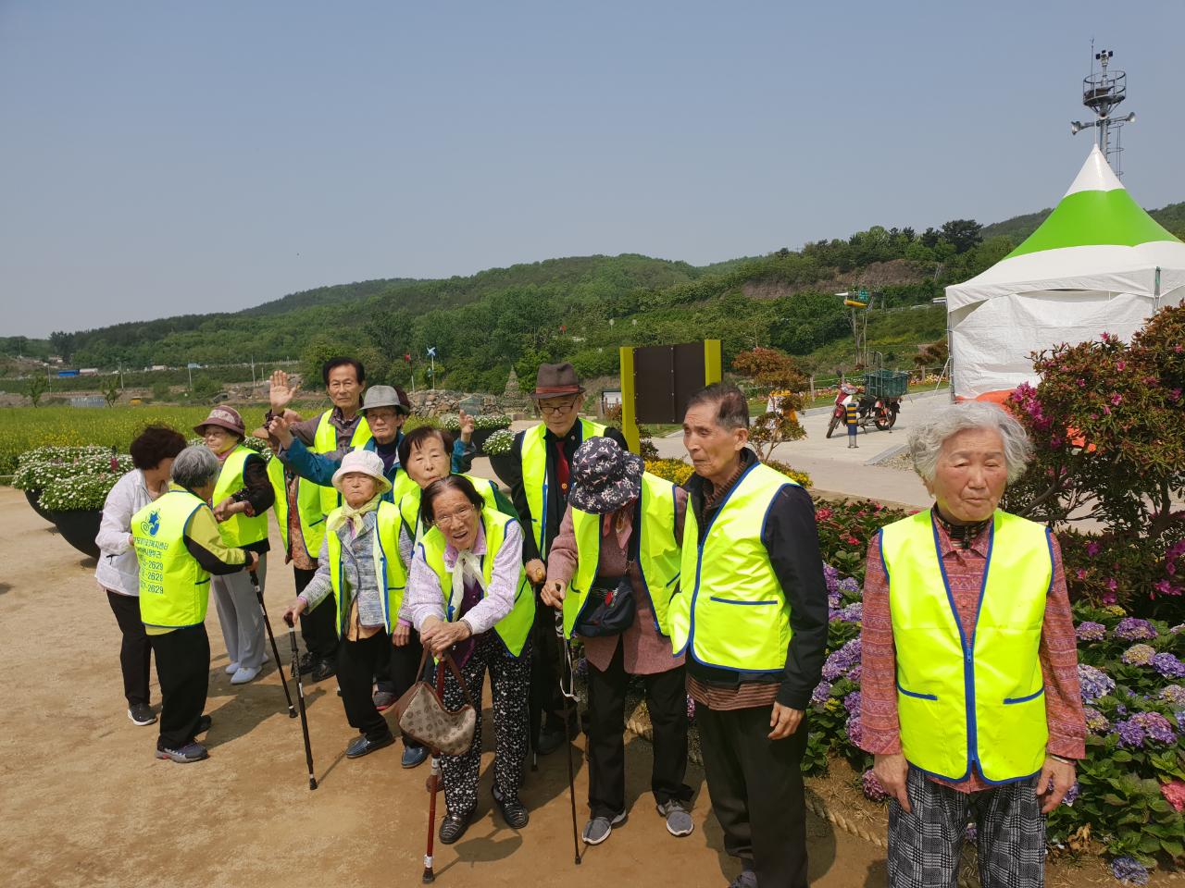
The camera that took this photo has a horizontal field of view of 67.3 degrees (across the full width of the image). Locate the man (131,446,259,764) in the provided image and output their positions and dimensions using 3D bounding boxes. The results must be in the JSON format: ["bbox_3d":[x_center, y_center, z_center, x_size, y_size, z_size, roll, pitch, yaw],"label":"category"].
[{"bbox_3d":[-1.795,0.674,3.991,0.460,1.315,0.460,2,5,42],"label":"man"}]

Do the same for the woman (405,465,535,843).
[{"bbox_3d":[-0.413,0.729,3.018,0.520,1.259,0.520,-1,4,6],"label":"woman"}]

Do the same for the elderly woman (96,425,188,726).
[{"bbox_3d":[-2.209,0.619,4.347,0.400,1.400,0.430,-2,4,-5],"label":"elderly woman"}]

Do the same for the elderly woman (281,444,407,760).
[{"bbox_3d":[-1.040,0.677,3.768,0.530,1.295,0.430,-1,4,4],"label":"elderly woman"}]

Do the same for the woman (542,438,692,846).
[{"bbox_3d":[0.087,0.657,3.046,0.530,1.368,0.460,-1,4,8],"label":"woman"}]

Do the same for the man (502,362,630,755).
[{"bbox_3d":[-0.112,0.471,3.791,0.540,1.647,0.400,-2,4,1],"label":"man"}]

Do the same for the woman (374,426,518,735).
[{"bbox_3d":[-0.573,0.618,3.731,0.500,1.390,0.400,-2,4,-5],"label":"woman"}]

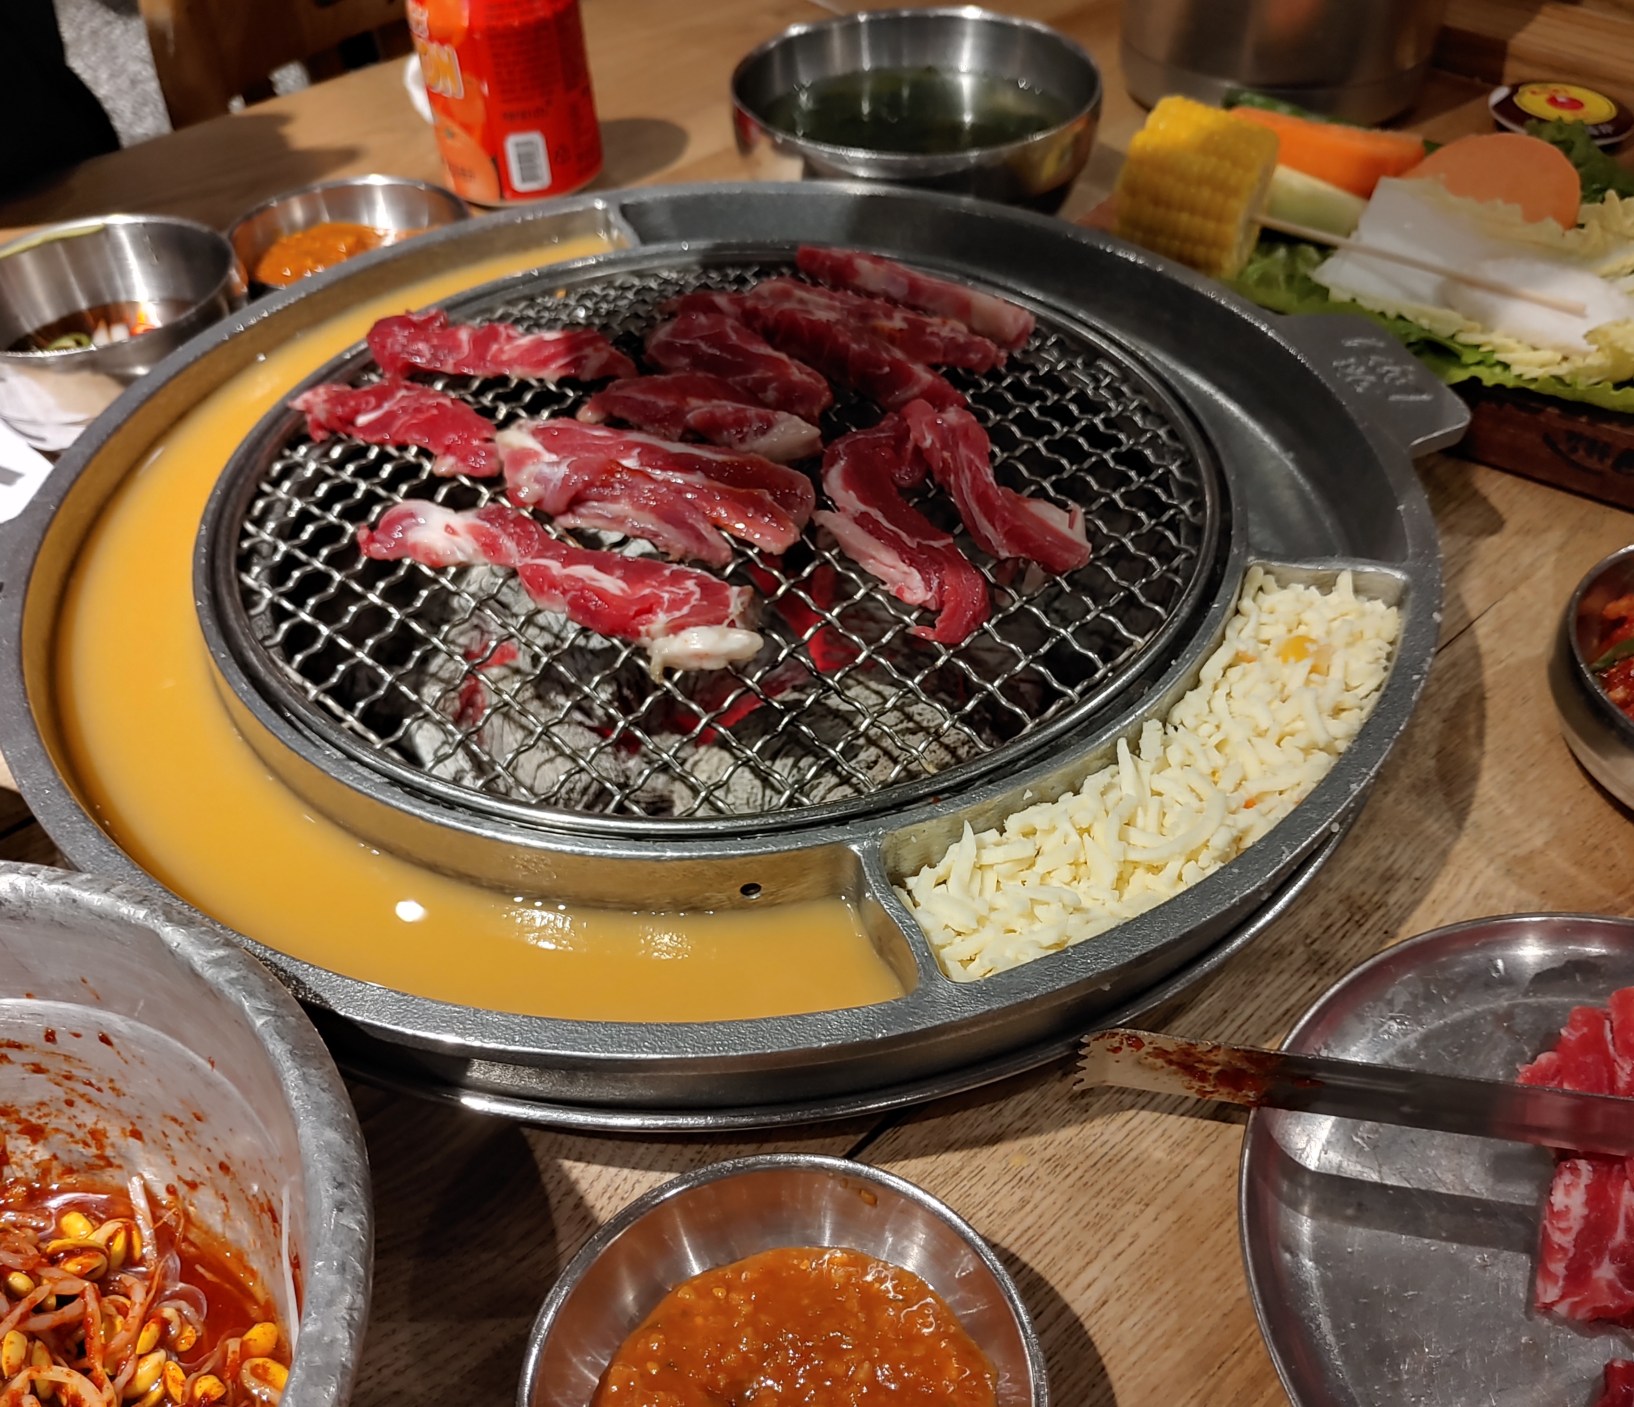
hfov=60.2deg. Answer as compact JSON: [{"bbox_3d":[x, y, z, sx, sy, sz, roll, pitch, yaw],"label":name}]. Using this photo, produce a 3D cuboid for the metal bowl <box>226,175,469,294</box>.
[{"bbox_3d":[-0.165,-0.157,0.507,0.080,0.031,0.080,-1,44,0],"label":"metal bowl"}]

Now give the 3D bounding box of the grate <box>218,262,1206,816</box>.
[{"bbox_3d":[-0.025,-0.061,0.388,0.259,0.010,0.259,-2,44,0],"label":"grate"}]

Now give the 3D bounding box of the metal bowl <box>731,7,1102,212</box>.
[{"bbox_3d":[0.037,-0.210,0.538,0.137,0.057,0.137,-1,44,0],"label":"metal bowl"}]

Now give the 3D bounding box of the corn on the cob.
[{"bbox_3d":[0.128,-0.174,0.478,0.043,0.050,0.050,26,51,25],"label":"corn on the cob"}]

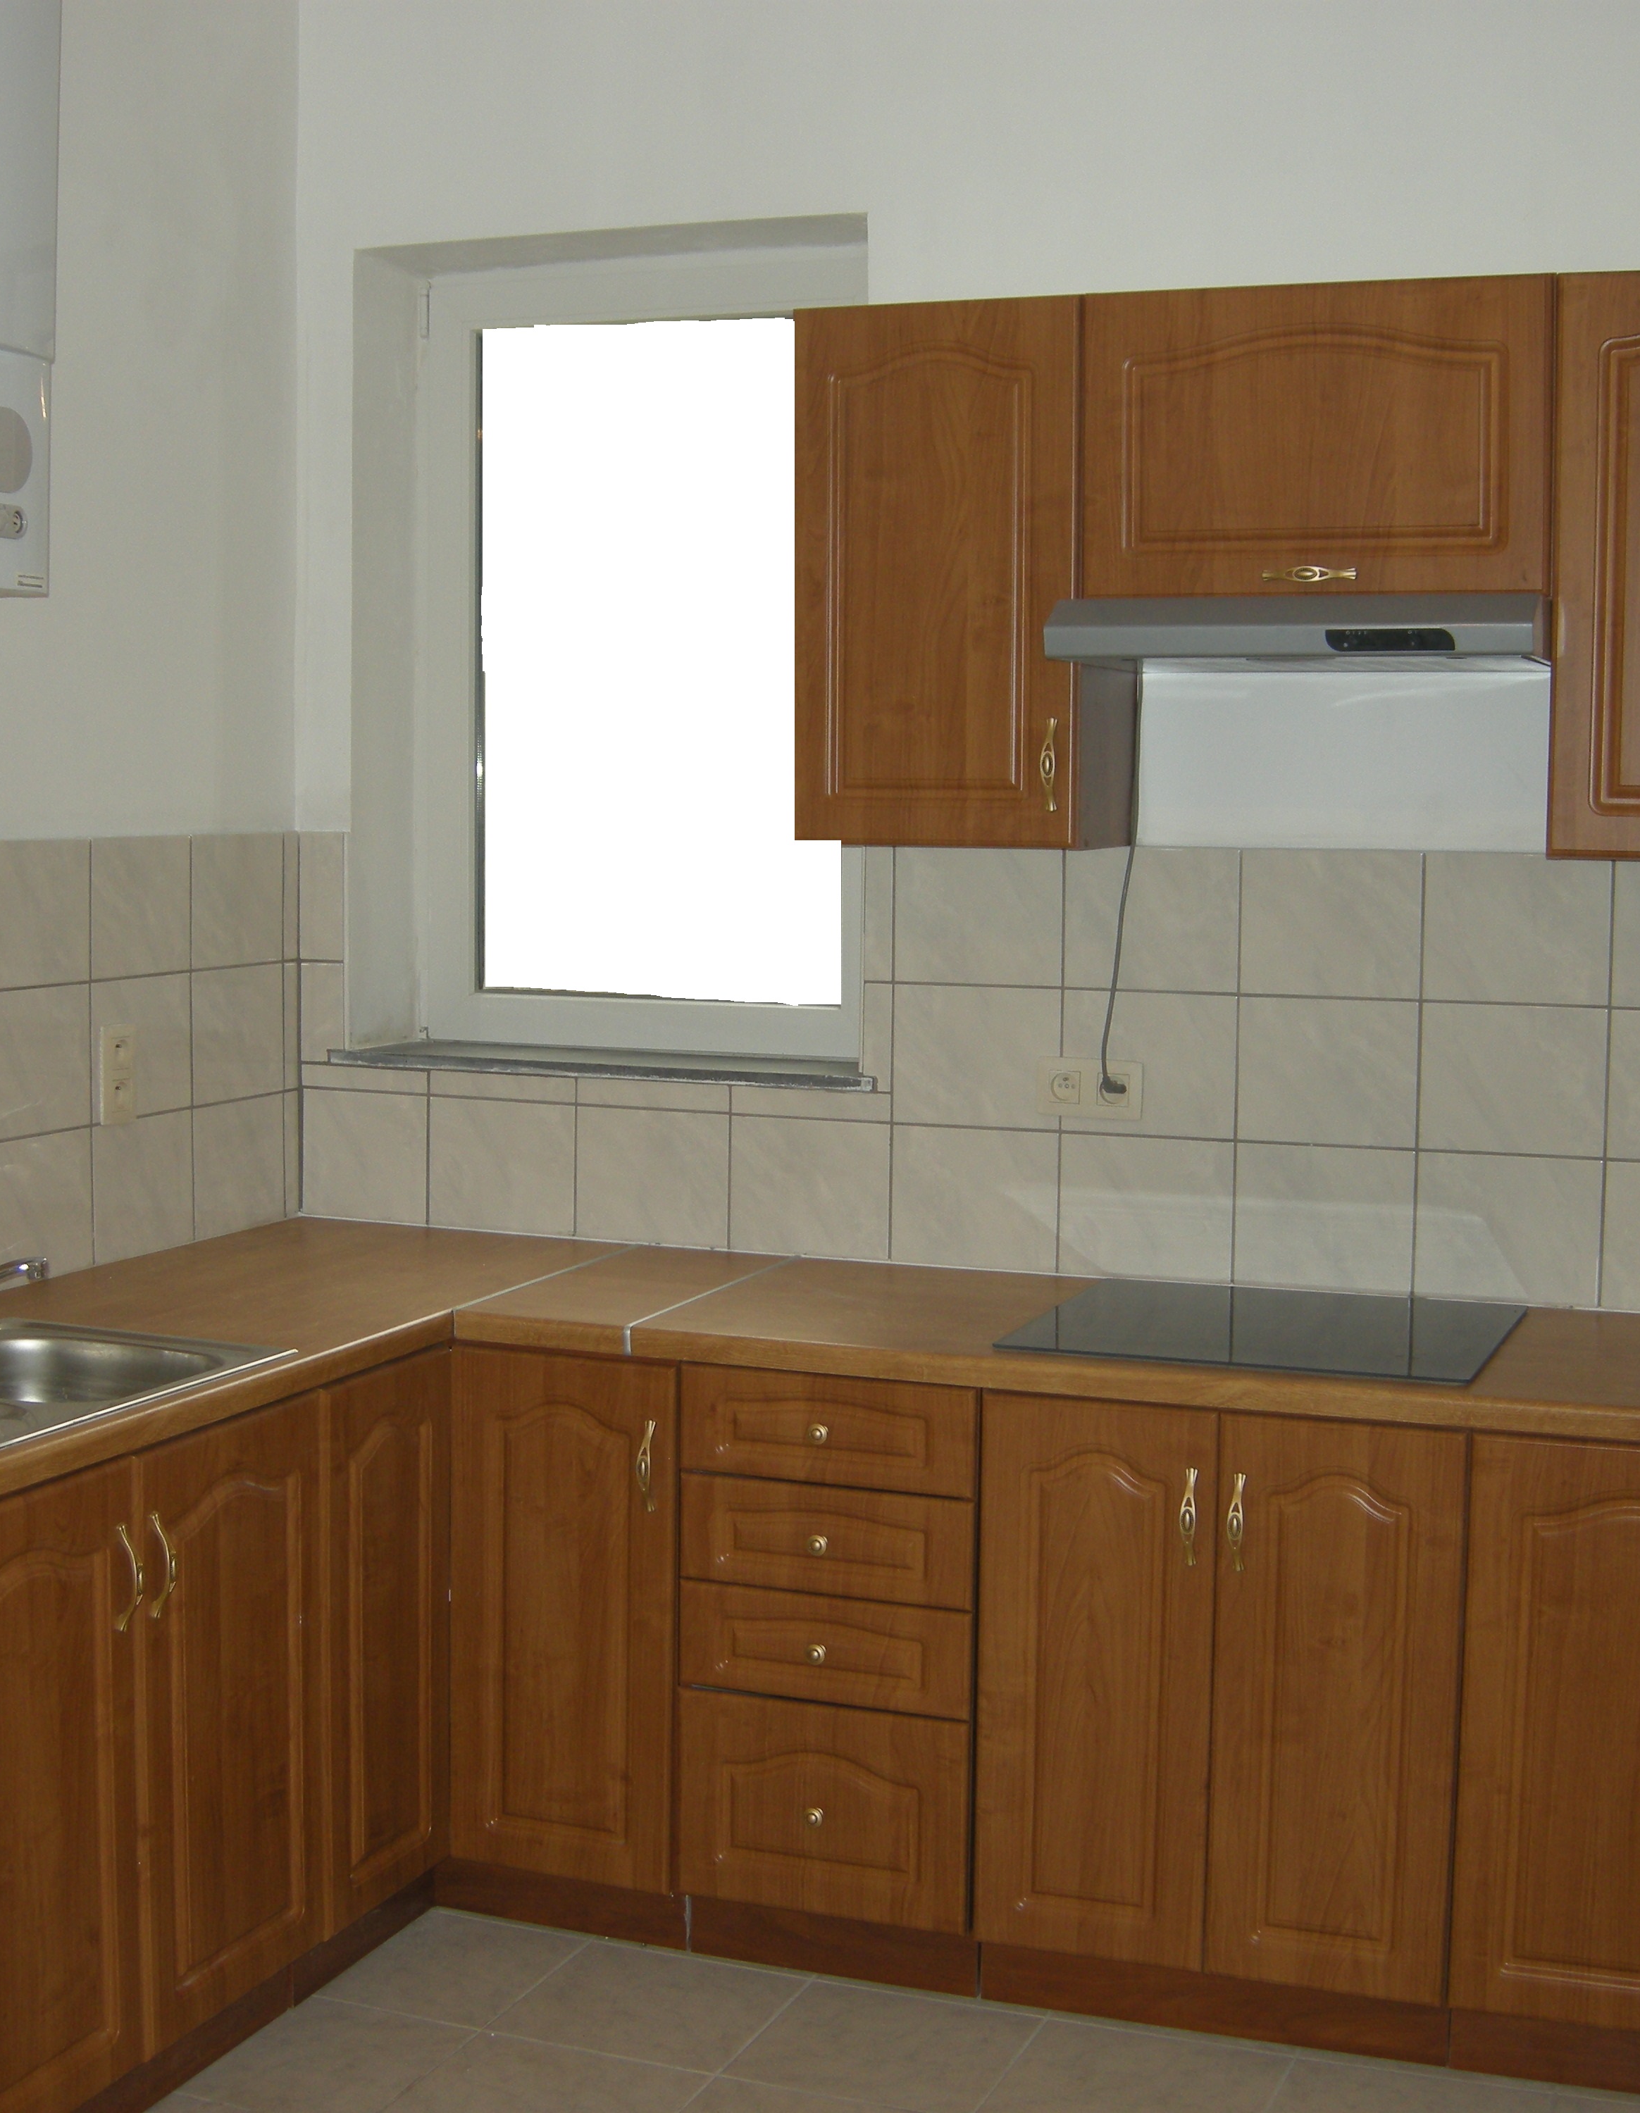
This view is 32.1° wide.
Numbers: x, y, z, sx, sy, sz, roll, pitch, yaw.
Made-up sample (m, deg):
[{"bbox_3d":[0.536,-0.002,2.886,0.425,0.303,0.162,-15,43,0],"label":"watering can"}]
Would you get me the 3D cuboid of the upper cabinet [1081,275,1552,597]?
[{"bbox_3d":[0.667,-0.778,3.682,0.600,0.391,0.305,2,5,21],"label":"upper cabinet"}]

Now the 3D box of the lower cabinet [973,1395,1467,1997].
[{"bbox_3d":[0.569,0.758,3.704,0.605,0.711,0.532,2,5,21],"label":"lower cabinet"}]

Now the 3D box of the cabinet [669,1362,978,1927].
[{"bbox_3d":[0.099,0.740,3.882,0.408,0.711,0.532,2,5,21],"label":"cabinet"}]

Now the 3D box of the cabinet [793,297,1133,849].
[{"bbox_3d":[0.205,-0.642,3.871,0.397,0.715,0.305,2,5,21],"label":"cabinet"}]

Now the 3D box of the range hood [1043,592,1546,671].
[{"bbox_3d":[0.638,-0.537,3.623,0.595,0.087,0.475,2,5,21],"label":"range hood"}]

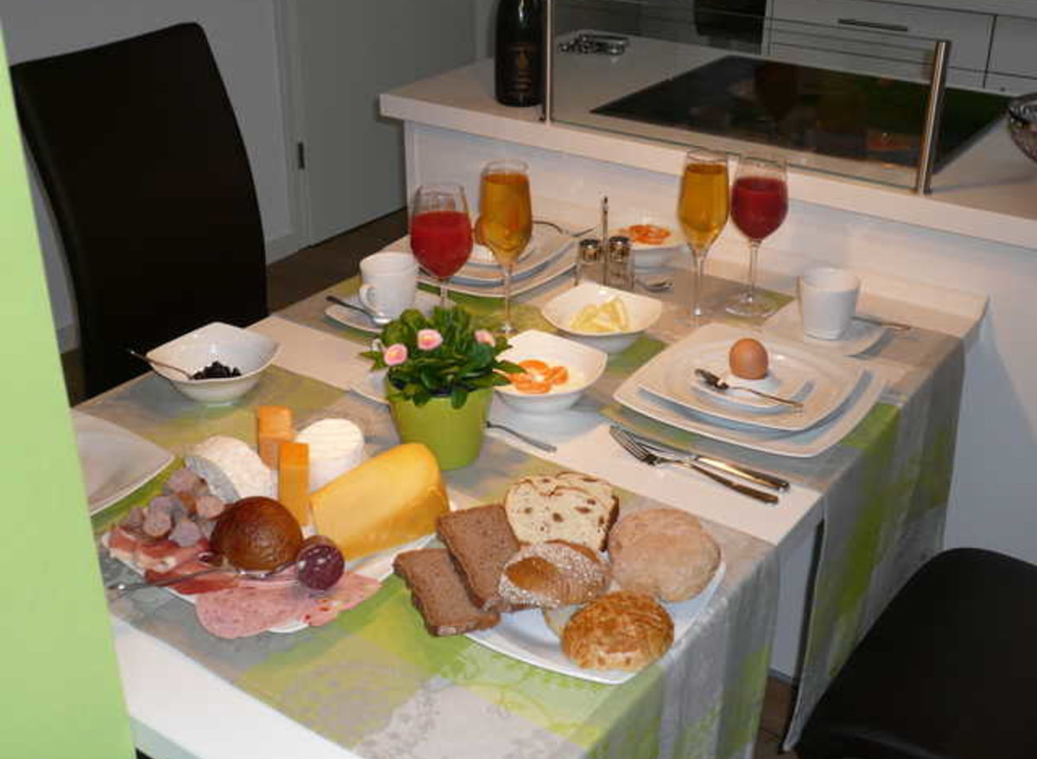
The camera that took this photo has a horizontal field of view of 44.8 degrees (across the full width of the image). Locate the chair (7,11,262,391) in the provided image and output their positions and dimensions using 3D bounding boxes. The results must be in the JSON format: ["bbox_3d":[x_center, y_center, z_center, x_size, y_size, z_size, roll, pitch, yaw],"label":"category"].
[{"bbox_3d":[-0.479,-0.018,2.130,0.570,1.030,0.410,18,32,30],"label":"chair"}]

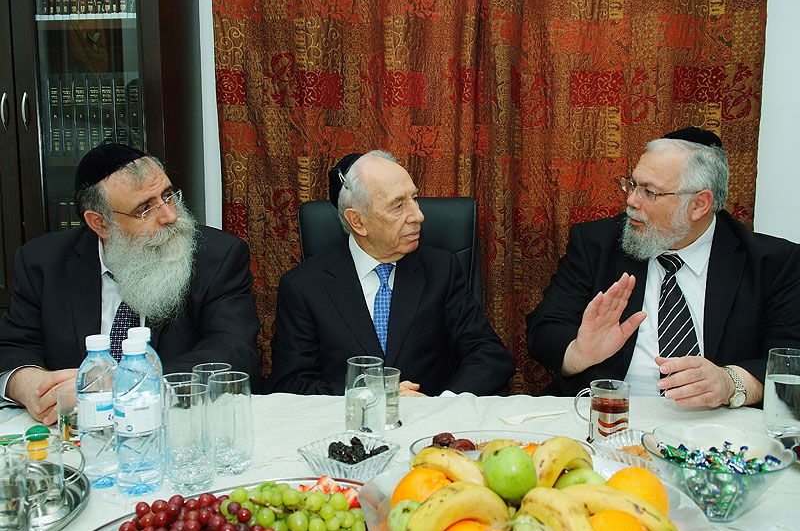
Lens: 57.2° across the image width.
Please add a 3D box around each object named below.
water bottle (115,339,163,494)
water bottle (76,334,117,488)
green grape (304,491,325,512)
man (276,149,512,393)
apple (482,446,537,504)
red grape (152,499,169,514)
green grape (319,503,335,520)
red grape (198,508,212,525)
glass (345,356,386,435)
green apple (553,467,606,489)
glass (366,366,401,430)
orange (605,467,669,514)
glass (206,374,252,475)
[{"bbox_3d":[-0.363,0.209,1.019,0.063,0.210,0.063,0,7,0],"label":"water bottle"},{"bbox_3d":[-0.424,0.206,1.044,0.064,0.210,0.064,0,7,0],"label":"water bottle"},{"bbox_3d":[-0.107,0.293,0.910,0.022,0.022,0.022,0,7,0],"label":"green grape"},{"bbox_3d":[0.010,0.379,1.516,0.550,1.230,0.720,-1,7,-10],"label":"man"},{"bbox_3d":[0.128,0.245,0.857,0.064,0.066,0.064,0,7,0],"label":"apple"},{"bbox_3d":[-0.300,0.302,0.921,0.018,0.018,0.018,0,7,0],"label":"red grape"},{"bbox_3d":[-0.087,0.295,0.882,0.018,0.021,0.019,0,7,0],"label":"green grape"},{"bbox_3d":[-0.223,0.287,0.841,0.018,0.018,0.018,0,7,0],"label":"red grape"},{"bbox_3d":[-0.056,0.224,1.205,0.067,0.136,0.067,0,7,0],"label":"glass"},{"bbox_3d":[0.211,0.275,0.862,0.069,0.065,0.069,0,7,0],"label":"green apple"},{"bbox_3d":[-0.030,0.231,1.273,0.065,0.099,0.065,0,7,0],"label":"glass"},{"bbox_3d":[0.268,0.270,0.835,0.075,0.074,0.075,0,7,0],"label":"orange"},{"bbox_3d":[-0.253,0.235,1.095,0.065,0.140,0.065,0,7,0],"label":"glass"}]

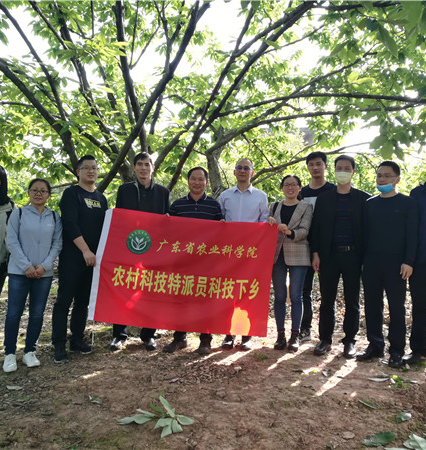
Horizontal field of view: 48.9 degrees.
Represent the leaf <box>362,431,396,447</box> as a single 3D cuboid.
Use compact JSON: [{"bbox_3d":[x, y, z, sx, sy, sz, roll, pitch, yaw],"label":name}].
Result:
[{"bbox_3d":[0.835,1.077,2.360,0.180,0.030,0.090,3,-2,-33],"label":"leaf"}]

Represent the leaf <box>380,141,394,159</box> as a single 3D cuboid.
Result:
[{"bbox_3d":[1.394,-0.601,3.750,0.105,0.140,0.045,2,-1,18],"label":"leaf"}]

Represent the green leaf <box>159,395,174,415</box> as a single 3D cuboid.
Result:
[{"bbox_3d":[-0.281,1.103,2.860,0.065,0.085,0.145,2,-1,-41],"label":"green leaf"}]

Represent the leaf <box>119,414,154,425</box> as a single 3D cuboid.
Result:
[{"bbox_3d":[-0.414,1.039,2.500,0.190,0.035,0.090,2,-2,-18],"label":"leaf"}]

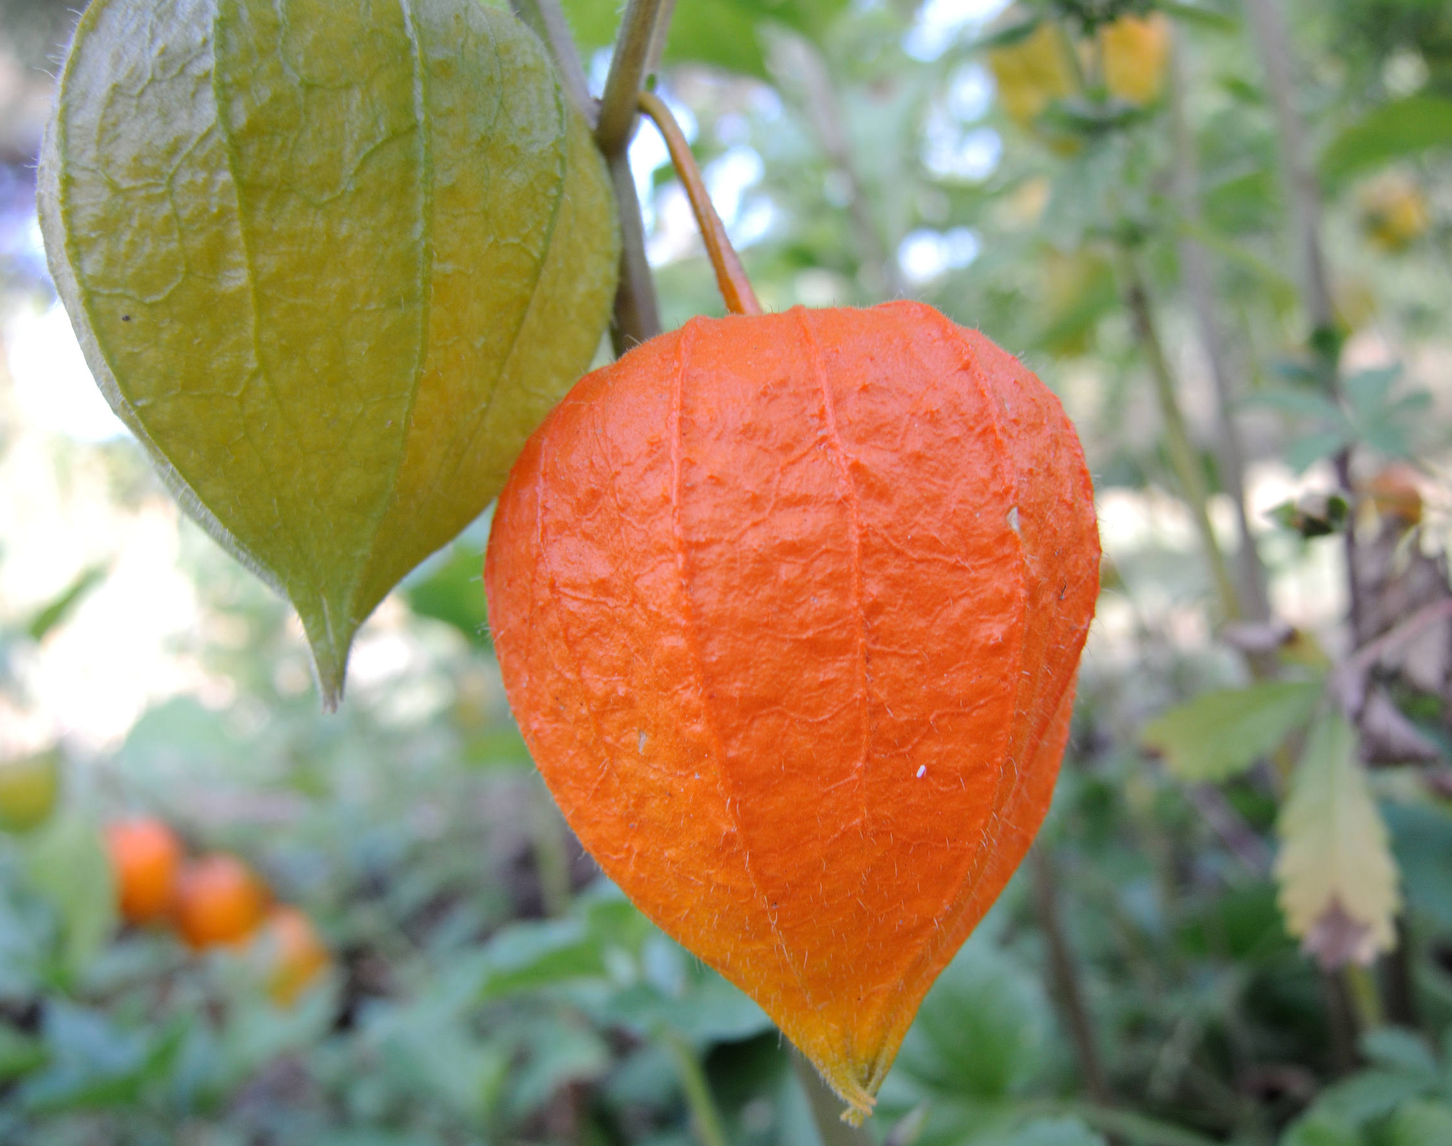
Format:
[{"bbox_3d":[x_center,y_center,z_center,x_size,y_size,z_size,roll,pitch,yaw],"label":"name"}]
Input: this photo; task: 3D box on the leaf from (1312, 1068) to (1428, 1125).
[{"bbox_3d":[0.312,0.255,0.600,0.055,0.018,0.045,0,24,0],"label":"leaf"}]

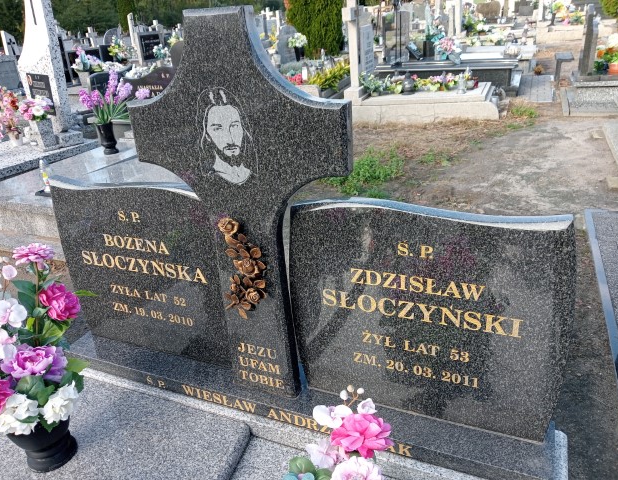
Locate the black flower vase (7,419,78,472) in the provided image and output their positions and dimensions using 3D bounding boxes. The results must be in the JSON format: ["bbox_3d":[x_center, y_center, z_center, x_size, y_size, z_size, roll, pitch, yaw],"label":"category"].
[{"bbox_3d":[-0.755,0.569,1.484,0.166,0.123,0.166,7,26,24],"label":"black flower vase"}]

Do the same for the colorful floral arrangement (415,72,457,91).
[{"bbox_3d":[1.837,-2.294,7.500,0.600,0.270,0.320,-1,24,9],"label":"colorful floral arrangement"}]

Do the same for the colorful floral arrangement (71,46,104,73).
[{"bbox_3d":[-3.859,-3.145,9.000,0.540,0.420,0.400,-10,24,-17],"label":"colorful floral arrangement"}]

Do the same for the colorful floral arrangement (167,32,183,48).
[{"bbox_3d":[-2.791,-4.160,10.800,0.370,0.340,0.350,-10,24,-17],"label":"colorful floral arrangement"}]

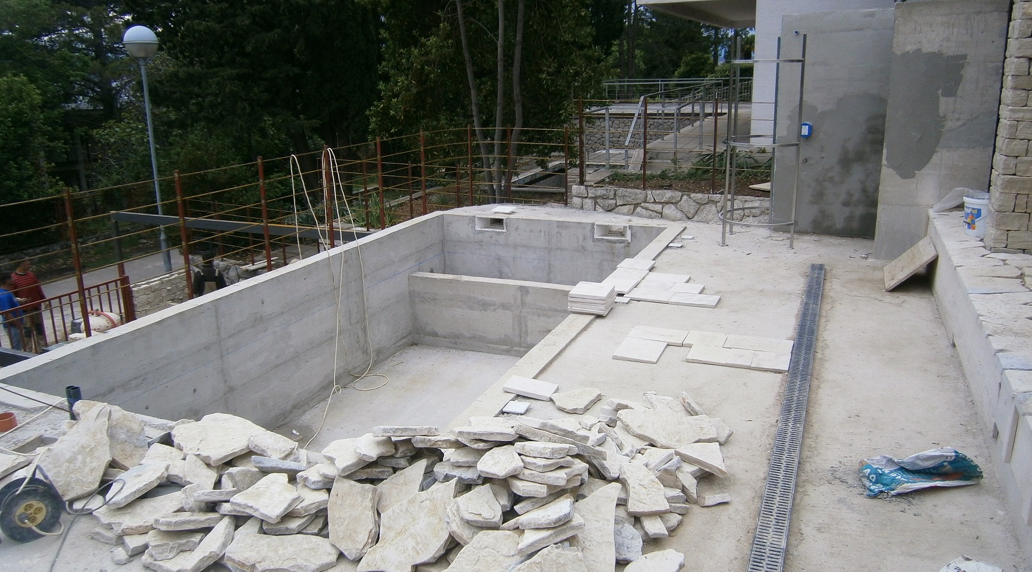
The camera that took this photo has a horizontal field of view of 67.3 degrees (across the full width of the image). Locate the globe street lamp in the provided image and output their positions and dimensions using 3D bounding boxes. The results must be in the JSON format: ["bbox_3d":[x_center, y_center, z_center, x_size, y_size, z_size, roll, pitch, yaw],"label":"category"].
[{"bbox_3d":[-5.234,-1.862,11.220,0.510,3.600,0.510,5,17,22],"label":"globe street lamp"}]

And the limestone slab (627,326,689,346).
[{"bbox_3d":[1.059,0.370,5.775,0.408,0.025,0.290,5,17,22],"label":"limestone slab"}]

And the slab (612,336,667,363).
[{"bbox_3d":[0.882,0.454,5.486,0.314,0.025,0.402,5,17,22],"label":"slab"}]

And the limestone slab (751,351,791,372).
[{"bbox_3d":[1.716,0.510,5.219,0.231,0.025,0.305,5,17,22],"label":"limestone slab"}]

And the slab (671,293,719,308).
[{"bbox_3d":[1.526,0.125,6.605,0.389,0.027,0.298,6,17,26],"label":"slab"}]

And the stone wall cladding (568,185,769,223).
[{"bbox_3d":[2.027,-1.115,10.440,2.800,0.360,0.250,8,18,29],"label":"stone wall cladding"}]

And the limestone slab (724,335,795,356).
[{"bbox_3d":[1.729,0.423,5.531,0.457,0.025,0.290,5,17,22],"label":"limestone slab"}]

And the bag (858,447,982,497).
[{"bbox_3d":[1.913,0.892,3.733,0.550,0.100,0.240,-4,15,-7],"label":"bag"}]

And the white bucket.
[{"bbox_3d":[3.793,-0.580,6.359,0.275,0.315,0.275,-1,15,0],"label":"white bucket"}]

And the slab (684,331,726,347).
[{"bbox_3d":[1.384,0.397,5.664,0.274,0.027,0.283,5,17,22],"label":"slab"}]

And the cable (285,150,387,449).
[{"bbox_3d":[-2.134,-0.026,8.527,0.900,2.750,2.000,5,17,22],"label":"cable"}]

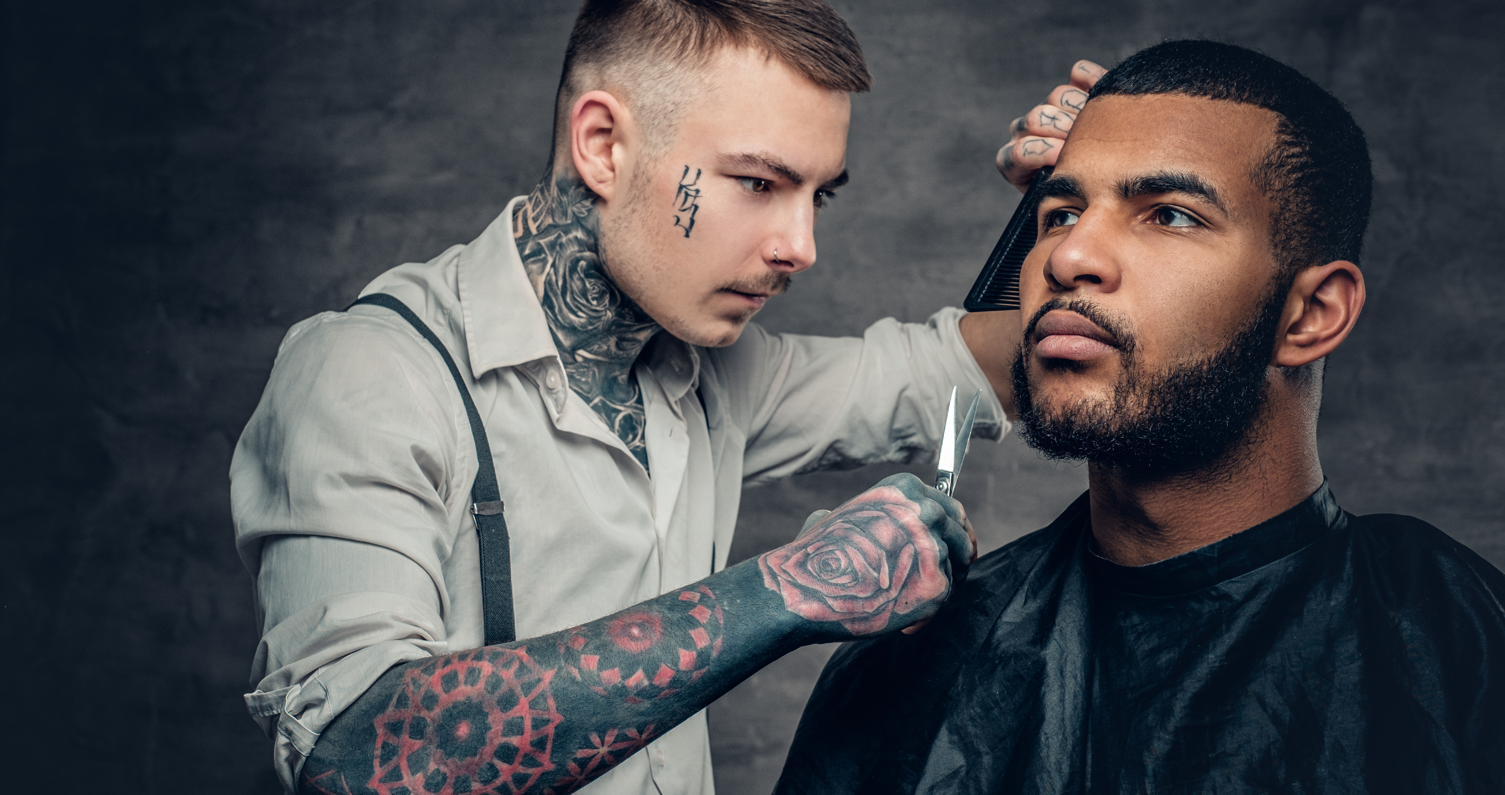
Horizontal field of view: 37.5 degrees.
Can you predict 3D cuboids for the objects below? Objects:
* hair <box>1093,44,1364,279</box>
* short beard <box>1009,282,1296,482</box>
[{"bbox_3d":[0.245,-0.116,1.212,0.166,0.155,0.202,4,-7,40],"label":"hair"},{"bbox_3d":[0.189,-0.015,1.154,0.148,0.115,0.110,4,-7,40],"label":"short beard"}]

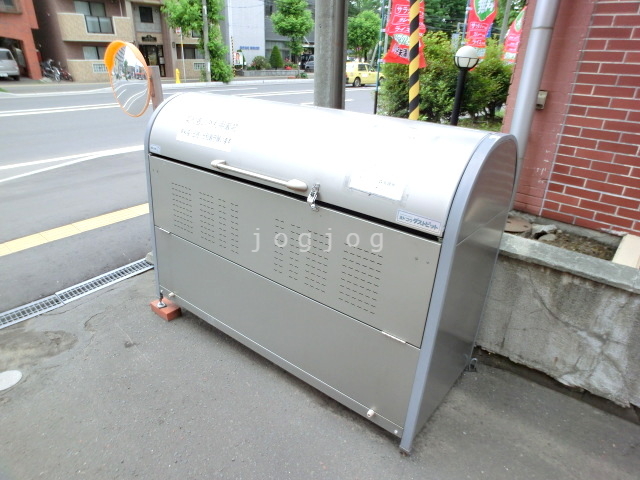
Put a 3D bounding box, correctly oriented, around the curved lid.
[{"bbox_3d":[-0.058,-0.500,1.984,1.767,0.351,0.722,19,25,33],"label":"curved lid"}]

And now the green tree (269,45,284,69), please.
[{"bbox_3d":[-3.817,-16.421,34.925,1.150,2.000,1.150,0,25,-6],"label":"green tree"}]

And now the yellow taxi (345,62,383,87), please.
[{"bbox_3d":[2.786,-11.630,27.223,1.695,1.515,4.620,22,31,36],"label":"yellow taxi"}]

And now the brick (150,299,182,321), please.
[{"bbox_3d":[-1.106,0.499,2.789,0.205,0.061,0.104,19,30,31],"label":"brick"}]

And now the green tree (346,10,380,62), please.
[{"bbox_3d":[4.574,-21.830,43.380,3.800,6.500,3.800,4,25,4],"label":"green tree"}]

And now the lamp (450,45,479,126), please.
[{"bbox_3d":[1.676,-1.622,4.731,0.270,1.350,0.270,10,26,16],"label":"lamp"}]

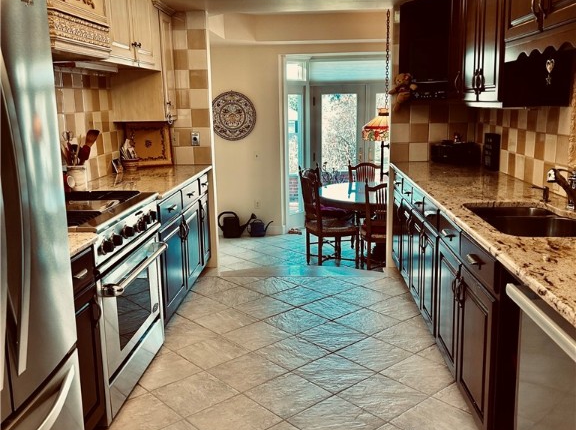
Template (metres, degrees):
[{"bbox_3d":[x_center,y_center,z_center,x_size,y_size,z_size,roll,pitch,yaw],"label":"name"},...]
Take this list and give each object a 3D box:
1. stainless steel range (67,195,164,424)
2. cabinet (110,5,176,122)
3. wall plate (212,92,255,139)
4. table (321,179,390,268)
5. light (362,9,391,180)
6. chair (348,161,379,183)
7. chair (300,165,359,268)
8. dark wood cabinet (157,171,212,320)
[{"bbox_3d":[-1.063,0.409,2.971,0.690,0.925,0.920,-1,11,3],"label":"stainless steel range"},{"bbox_3d":[-1.143,-1.161,4.564,0.415,0.821,0.363,-1,11,3],"label":"cabinet"},{"bbox_3d":[-0.696,-1.263,7.359,0.620,0.620,0.040,-4,11,-13],"label":"wall plate"},{"bbox_3d":[1.117,0.108,6.443,1.540,0.755,1.540,-1,11,3],"label":"table"},{"bbox_3d":[1.064,-1.459,6.138,0.530,1.470,0.530,-1,11,3],"label":"light"},{"bbox_3d":[1.023,-0.131,7.064,0.480,0.990,0.520,-3,11,-8],"label":"chair"},{"bbox_3d":[0.427,0.066,6.093,0.510,1.000,0.480,-5,12,-20],"label":"chair"},{"bbox_3d":[-1.020,0.202,4.207,0.650,0.855,1.575,-1,11,3],"label":"dark wood cabinet"}]

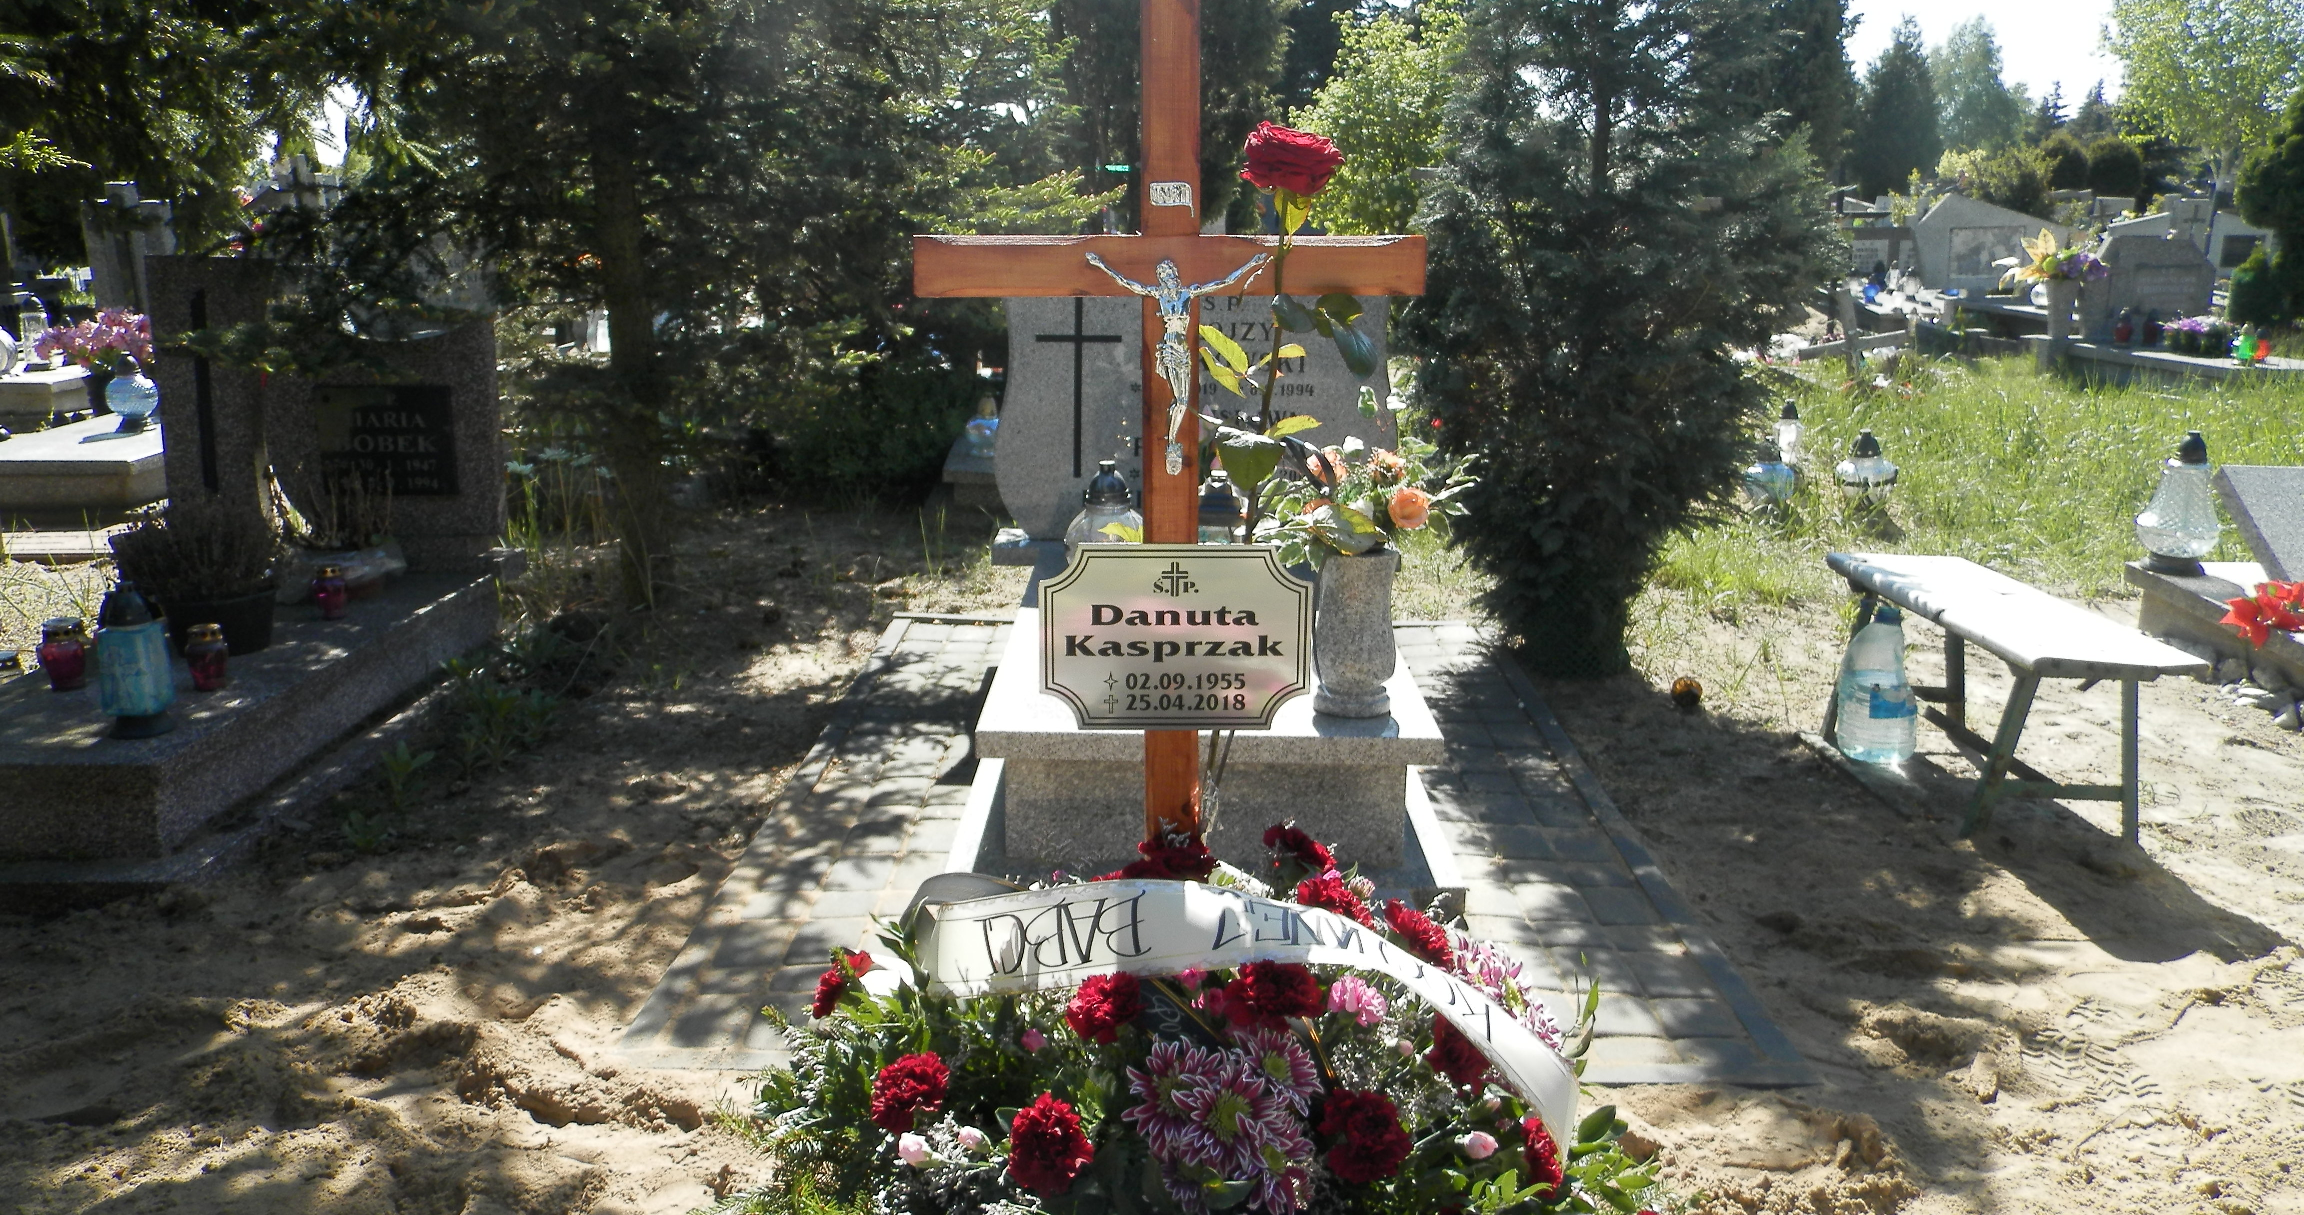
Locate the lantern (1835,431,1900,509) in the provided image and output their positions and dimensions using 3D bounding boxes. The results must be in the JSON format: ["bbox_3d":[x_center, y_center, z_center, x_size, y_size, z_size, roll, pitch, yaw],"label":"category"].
[{"bbox_3d":[2.438,-0.457,5.676,0.195,0.275,0.180,0,15,0],"label":"lantern"}]

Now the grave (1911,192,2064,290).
[{"bbox_3d":[5.771,-2.503,11.443,1.080,0.700,0.180,-3,15,-12],"label":"grave"}]

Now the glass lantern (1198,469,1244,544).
[{"bbox_3d":[0.162,-0.189,3.937,0.115,0.270,0.115,0,14,0],"label":"glass lantern"}]

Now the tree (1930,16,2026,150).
[{"bbox_3d":[27.050,-15.960,54.500,3.200,6.700,3.200,0,14,0],"label":"tree"}]

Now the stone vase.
[{"bbox_3d":[0.381,0.046,3.094,0.155,0.305,0.155,0,15,0],"label":"stone vase"}]

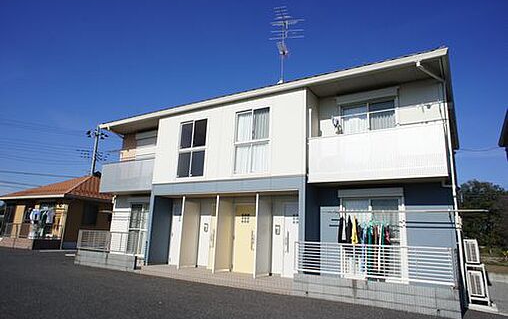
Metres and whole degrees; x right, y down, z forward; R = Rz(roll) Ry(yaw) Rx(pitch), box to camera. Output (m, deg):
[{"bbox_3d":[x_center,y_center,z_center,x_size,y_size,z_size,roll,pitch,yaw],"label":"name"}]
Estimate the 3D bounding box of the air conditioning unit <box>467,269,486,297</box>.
[{"bbox_3d":[5.459,3.001,8.273,0.280,0.570,0.770,-6,-14,33],"label":"air conditioning unit"}]

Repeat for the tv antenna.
[{"bbox_3d":[1.699,-5.545,16.944,1.700,3.694,1.500,0,-13,10],"label":"tv antenna"}]

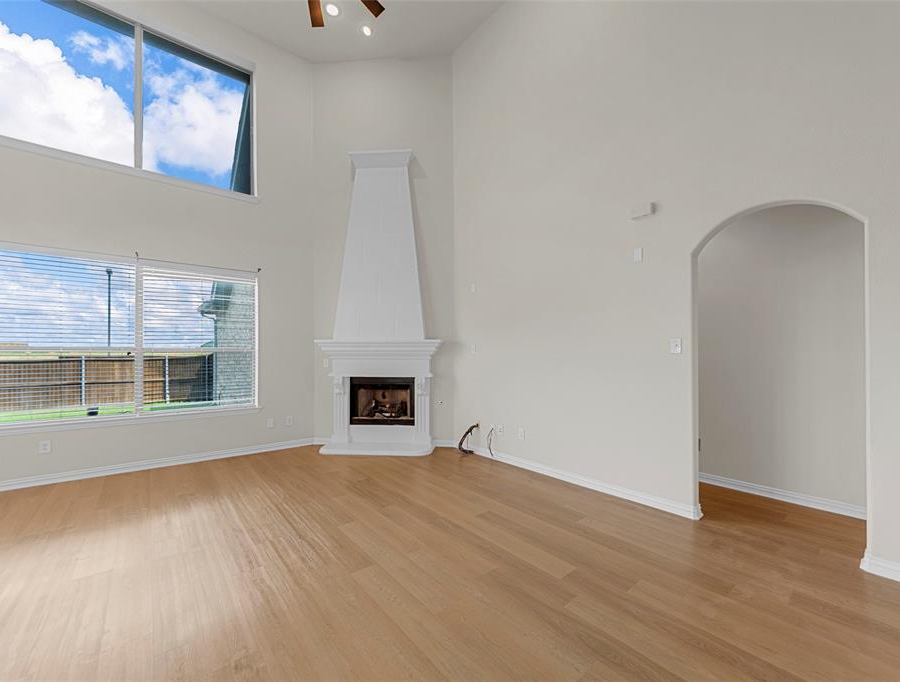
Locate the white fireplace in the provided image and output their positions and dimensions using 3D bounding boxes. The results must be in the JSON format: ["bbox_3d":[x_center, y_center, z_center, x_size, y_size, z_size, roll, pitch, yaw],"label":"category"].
[{"bbox_3d":[-0.943,-0.541,4.601,1.667,4.021,0.368,0,-1,4],"label":"white fireplace"}]

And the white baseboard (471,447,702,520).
[{"bbox_3d":[1.112,1.400,3.650,0.025,0.108,2.540,1,-1,-44],"label":"white baseboard"}]

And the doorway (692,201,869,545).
[{"bbox_3d":[2.335,0.221,2.520,0.150,2.430,0.911,1,-1,-44],"label":"doorway"}]

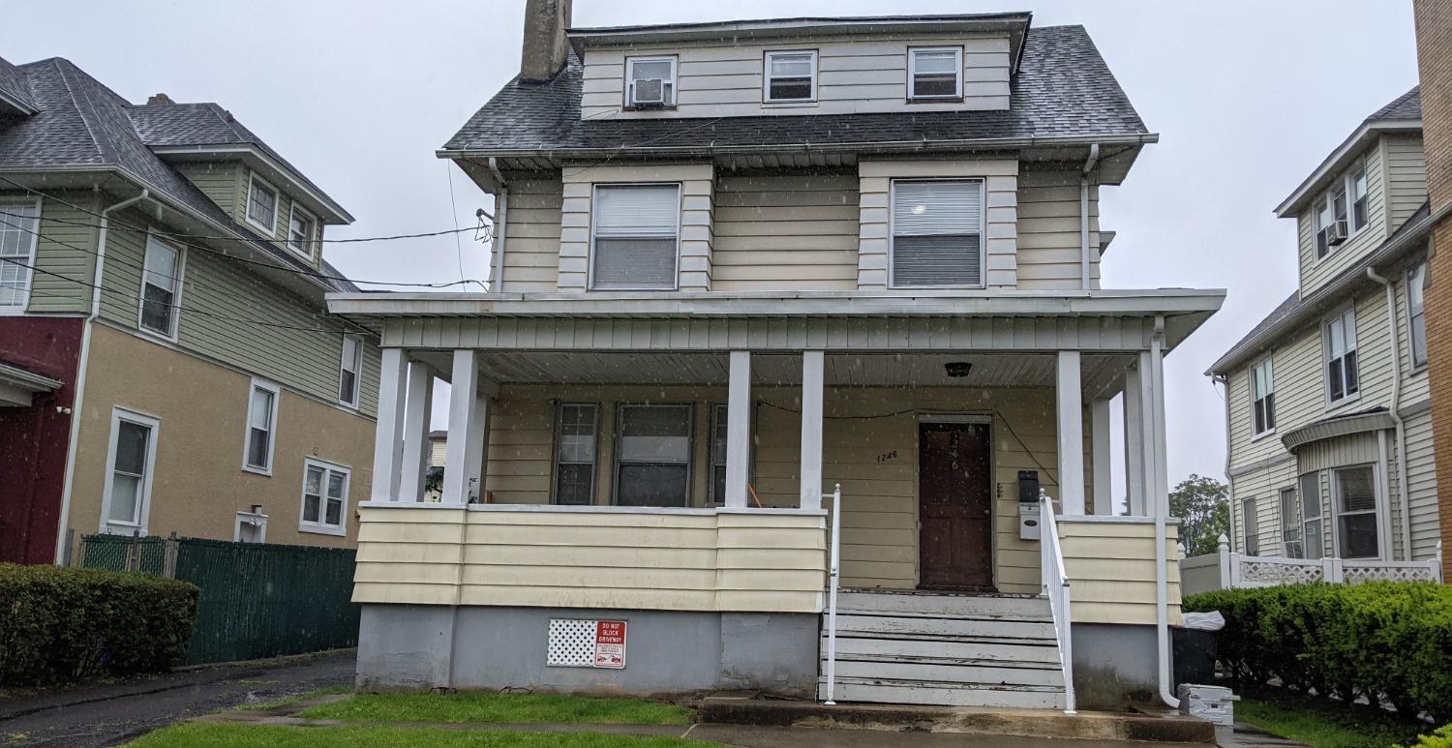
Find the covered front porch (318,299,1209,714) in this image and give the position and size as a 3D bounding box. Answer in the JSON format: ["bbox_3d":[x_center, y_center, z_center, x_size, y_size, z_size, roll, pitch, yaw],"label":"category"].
[{"bbox_3d":[0.428,1.436,12.679,9.000,4.150,3.200,0,-10,7],"label":"covered front porch"}]

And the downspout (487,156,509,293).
[{"bbox_3d":[-3.048,-1.909,15.043,0.100,1.780,0.660,0,-10,7],"label":"downspout"}]

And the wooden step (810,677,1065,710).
[{"bbox_3d":[1.917,2.850,10.090,2.200,0.185,0.280,0,-10,7],"label":"wooden step"}]

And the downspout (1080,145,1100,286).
[{"bbox_3d":[4.523,-1.857,14.059,0.100,1.800,0.660,0,-10,7],"label":"downspout"}]

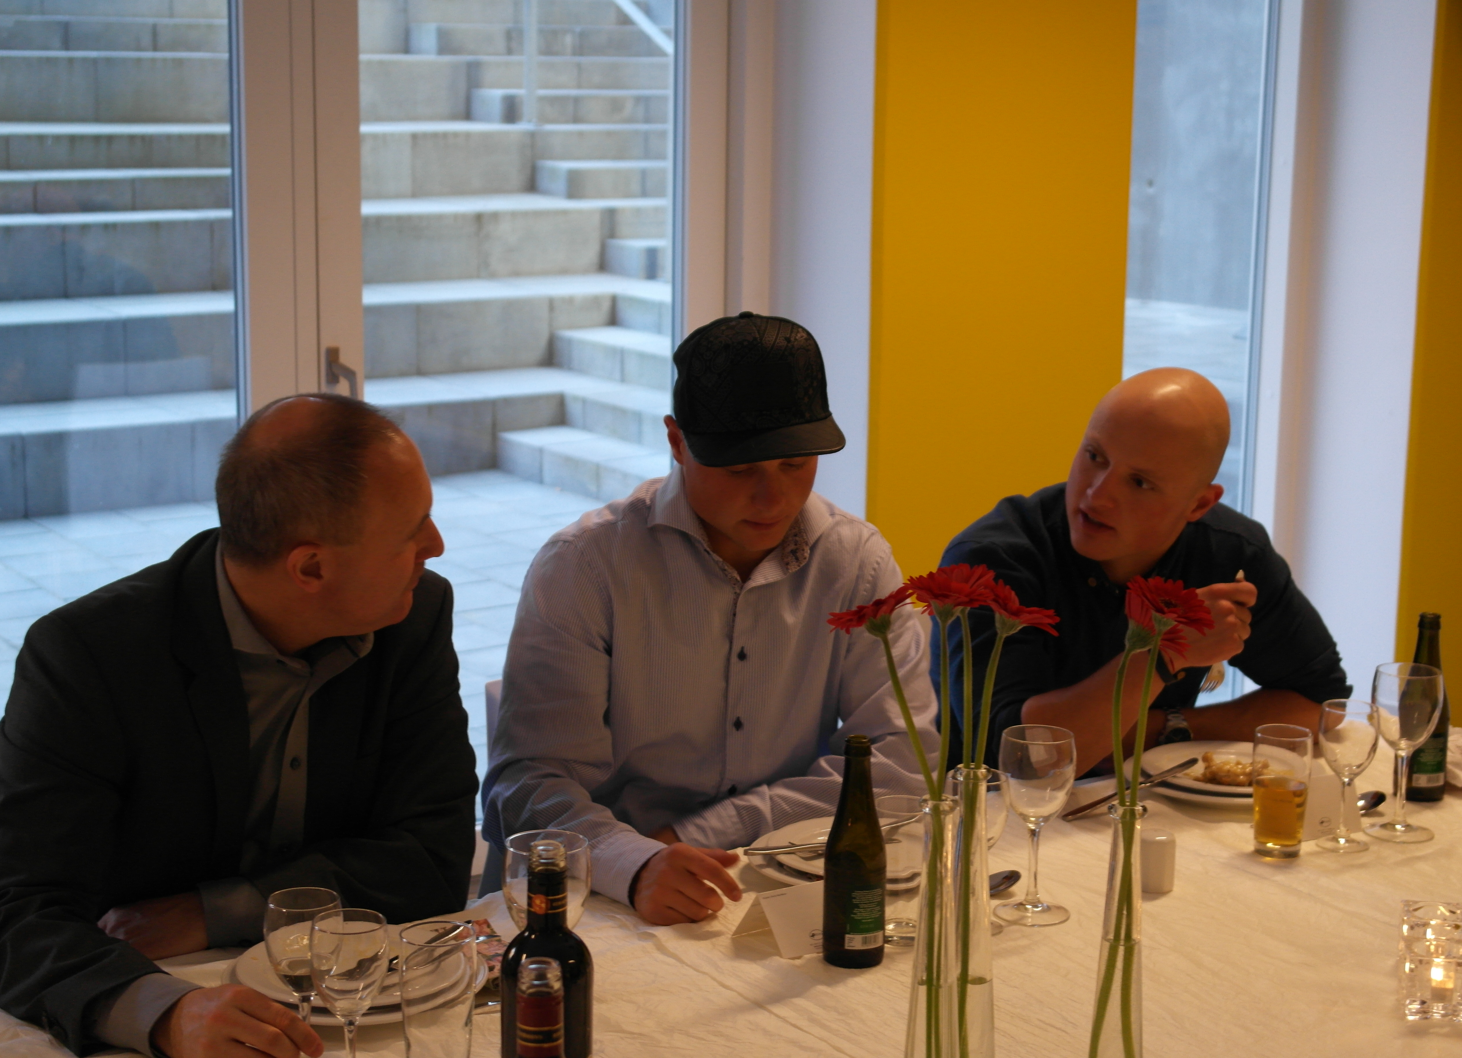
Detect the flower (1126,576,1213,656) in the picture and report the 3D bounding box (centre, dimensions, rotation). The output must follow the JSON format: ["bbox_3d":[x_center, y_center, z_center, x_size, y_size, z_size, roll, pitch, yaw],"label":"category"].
[{"bbox_3d":[0.374,0.076,2.181,0.074,0.070,0.071,-6,13,-30],"label":"flower"}]

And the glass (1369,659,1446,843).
[{"bbox_3d":[0.786,0.261,2.982,0.081,0.196,0.081,4,11,15],"label":"glass"}]

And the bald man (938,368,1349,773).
[{"bbox_3d":[0.524,0.391,3.403,0.580,1.245,0.700,0,11,-3],"label":"bald man"}]

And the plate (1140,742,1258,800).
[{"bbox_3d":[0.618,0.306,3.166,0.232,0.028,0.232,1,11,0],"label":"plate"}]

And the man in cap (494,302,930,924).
[{"bbox_3d":[-0.006,0.417,3.002,0.560,1.330,0.700,-4,12,-22],"label":"man in cap"}]

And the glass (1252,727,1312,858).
[{"bbox_3d":[0.631,0.302,2.933,0.066,0.142,0.066,1,11,0],"label":"glass"}]

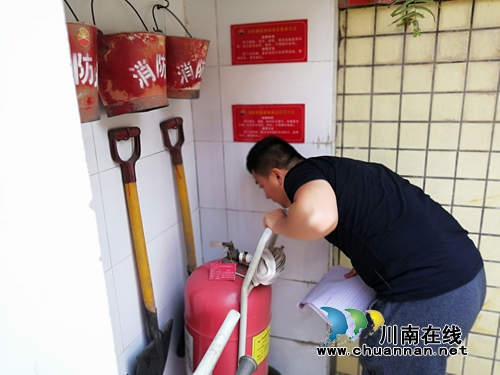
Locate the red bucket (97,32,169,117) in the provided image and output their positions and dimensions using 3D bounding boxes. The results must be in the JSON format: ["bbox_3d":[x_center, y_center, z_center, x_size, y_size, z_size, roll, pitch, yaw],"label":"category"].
[{"bbox_3d":[-0.317,-0.314,1.108,0.205,0.210,0.240,0,15,19],"label":"red bucket"}]

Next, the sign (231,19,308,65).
[{"bbox_3d":[0.070,-0.548,1.484,0.298,0.149,0.010,3,16,18],"label":"sign"}]

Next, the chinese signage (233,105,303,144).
[{"bbox_3d":[0.072,-0.254,1.567,0.299,0.151,0.010,3,16,18],"label":"chinese signage"}]

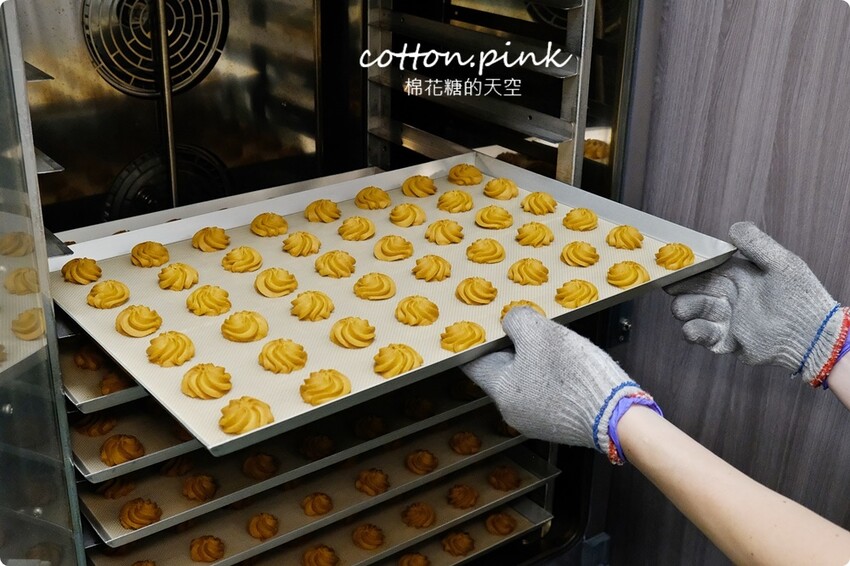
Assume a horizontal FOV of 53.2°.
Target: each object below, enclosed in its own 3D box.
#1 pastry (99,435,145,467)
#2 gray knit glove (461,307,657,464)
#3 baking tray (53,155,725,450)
[{"bbox_3d":[-0.279,0.151,0.783,0.040,0.020,0.040,-14,25,-36],"label":"pastry"},{"bbox_3d":[0.104,0.080,0.692,0.172,0.094,0.077,20,26,32],"label":"gray knit glove"},{"bbox_3d":[-0.035,-0.023,0.861,0.600,0.023,0.403,-18,30,-35],"label":"baking tray"}]

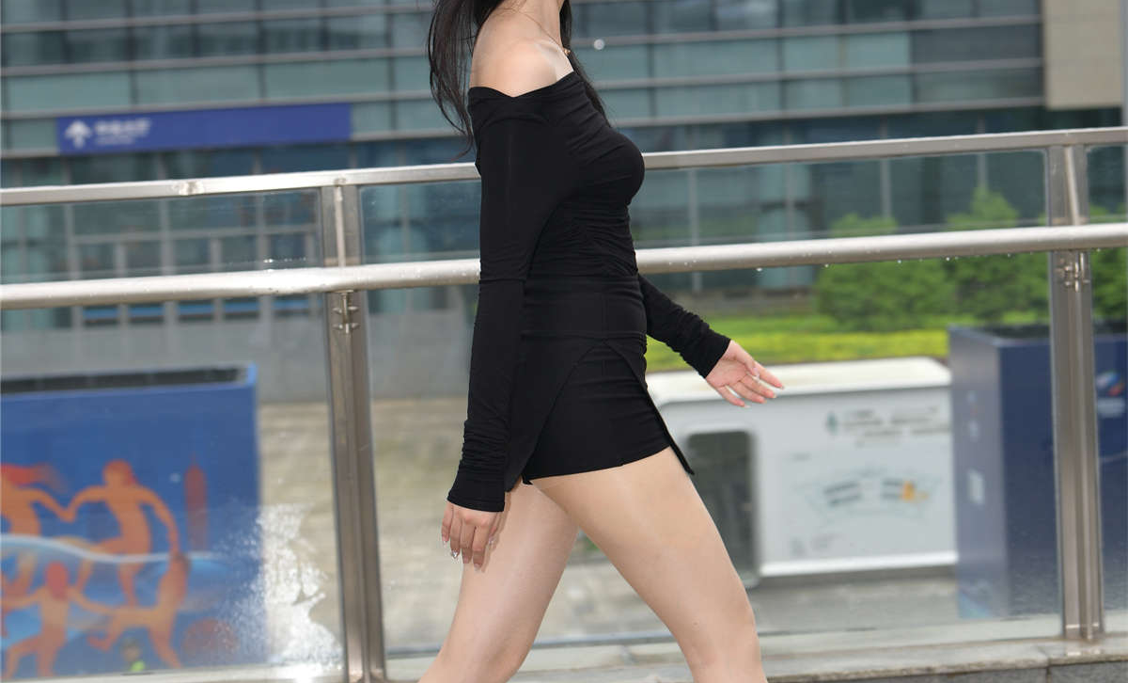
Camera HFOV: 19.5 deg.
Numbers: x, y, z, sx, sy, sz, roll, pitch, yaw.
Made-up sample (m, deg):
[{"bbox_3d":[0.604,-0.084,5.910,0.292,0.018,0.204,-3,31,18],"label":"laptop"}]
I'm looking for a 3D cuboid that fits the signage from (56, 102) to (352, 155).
[{"bbox_3d":[-8.284,-4.915,76.000,6.800,0.840,0.200,-3,5,-1],"label":"signage"}]

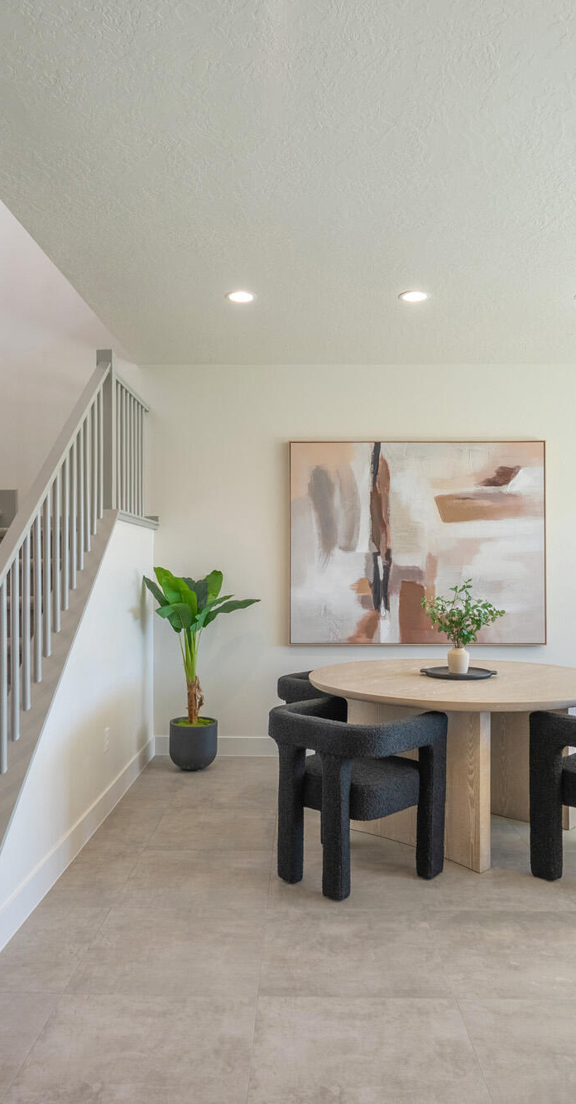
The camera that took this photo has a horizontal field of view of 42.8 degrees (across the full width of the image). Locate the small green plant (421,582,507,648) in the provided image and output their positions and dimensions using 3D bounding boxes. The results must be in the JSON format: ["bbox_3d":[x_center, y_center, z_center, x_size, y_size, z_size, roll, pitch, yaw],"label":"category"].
[{"bbox_3d":[0.910,0.322,3.815,0.430,0.355,0.400,0,-1,1],"label":"small green plant"}]

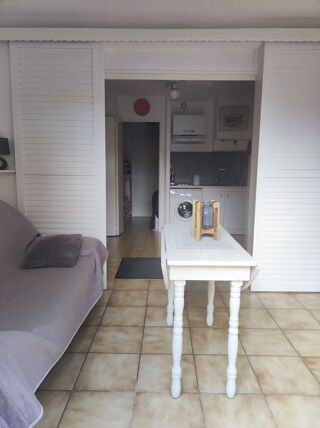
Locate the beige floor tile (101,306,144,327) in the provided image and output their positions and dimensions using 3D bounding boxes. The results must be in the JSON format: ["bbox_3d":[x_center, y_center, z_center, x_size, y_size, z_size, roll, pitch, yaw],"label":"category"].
[{"bbox_3d":[-0.283,0.813,2.455,0.330,0.010,0.330,1,9,1],"label":"beige floor tile"}]

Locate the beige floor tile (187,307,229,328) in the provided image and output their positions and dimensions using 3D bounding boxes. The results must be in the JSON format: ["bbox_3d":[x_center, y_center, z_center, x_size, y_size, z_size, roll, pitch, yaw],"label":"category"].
[{"bbox_3d":[0.387,0.820,2.446,0.330,0.010,0.330,1,9,1],"label":"beige floor tile"}]

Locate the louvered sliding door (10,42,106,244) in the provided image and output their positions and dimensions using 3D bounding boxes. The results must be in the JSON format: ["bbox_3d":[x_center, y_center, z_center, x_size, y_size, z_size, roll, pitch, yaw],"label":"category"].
[{"bbox_3d":[-0.905,-0.379,2.830,0.790,2.200,0.040,1,9,1],"label":"louvered sliding door"}]

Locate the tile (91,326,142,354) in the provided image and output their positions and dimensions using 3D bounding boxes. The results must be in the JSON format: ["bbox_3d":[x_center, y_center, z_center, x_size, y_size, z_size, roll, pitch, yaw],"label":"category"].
[{"bbox_3d":[-0.290,0.870,2.143,0.333,0.010,0.333,1,9,1],"label":"tile"}]

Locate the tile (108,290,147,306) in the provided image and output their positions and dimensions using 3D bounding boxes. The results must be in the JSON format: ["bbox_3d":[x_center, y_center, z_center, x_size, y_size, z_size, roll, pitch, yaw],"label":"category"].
[{"bbox_3d":[-0.281,0.769,2.811,0.333,0.010,0.333,1,9,1],"label":"tile"}]

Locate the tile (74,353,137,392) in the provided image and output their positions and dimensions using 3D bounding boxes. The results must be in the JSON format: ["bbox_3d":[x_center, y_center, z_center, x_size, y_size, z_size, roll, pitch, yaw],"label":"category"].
[{"bbox_3d":[-0.295,0.920,1.808,0.333,0.010,0.333,1,9,1],"label":"tile"}]

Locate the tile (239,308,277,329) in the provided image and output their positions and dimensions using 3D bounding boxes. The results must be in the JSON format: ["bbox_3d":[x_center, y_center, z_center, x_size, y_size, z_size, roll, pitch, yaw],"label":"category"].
[{"bbox_3d":[0.728,0.832,2.465,0.333,0.010,0.333,1,9,1],"label":"tile"}]

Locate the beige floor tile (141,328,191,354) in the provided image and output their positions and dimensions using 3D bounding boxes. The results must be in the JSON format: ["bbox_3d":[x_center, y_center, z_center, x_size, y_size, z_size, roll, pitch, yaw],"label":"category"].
[{"bbox_3d":[0.047,0.867,2.120,0.330,0.010,0.330,1,9,1],"label":"beige floor tile"}]

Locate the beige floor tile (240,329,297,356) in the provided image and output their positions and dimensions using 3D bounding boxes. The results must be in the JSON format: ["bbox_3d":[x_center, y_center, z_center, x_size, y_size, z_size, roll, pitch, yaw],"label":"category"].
[{"bbox_3d":[0.724,0.883,2.130,0.333,0.010,0.333,1,9,1],"label":"beige floor tile"}]

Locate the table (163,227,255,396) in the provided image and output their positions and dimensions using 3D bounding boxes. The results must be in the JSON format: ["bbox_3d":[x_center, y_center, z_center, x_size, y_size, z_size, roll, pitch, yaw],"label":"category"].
[{"bbox_3d":[0.249,0.523,1.946,0.480,0.747,0.926,1,9,1],"label":"table"}]

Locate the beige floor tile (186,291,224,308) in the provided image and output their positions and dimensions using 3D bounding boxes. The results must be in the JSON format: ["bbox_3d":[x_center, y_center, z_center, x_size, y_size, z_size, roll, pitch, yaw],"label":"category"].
[{"bbox_3d":[0.395,0.778,2.803,0.333,0.010,0.333,1,9,1],"label":"beige floor tile"}]

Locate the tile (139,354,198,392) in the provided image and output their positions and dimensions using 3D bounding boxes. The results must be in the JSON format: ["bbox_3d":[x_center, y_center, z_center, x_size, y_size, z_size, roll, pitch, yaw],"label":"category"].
[{"bbox_3d":[0.042,0.917,1.788,0.330,0.010,0.330,1,9,1],"label":"tile"}]

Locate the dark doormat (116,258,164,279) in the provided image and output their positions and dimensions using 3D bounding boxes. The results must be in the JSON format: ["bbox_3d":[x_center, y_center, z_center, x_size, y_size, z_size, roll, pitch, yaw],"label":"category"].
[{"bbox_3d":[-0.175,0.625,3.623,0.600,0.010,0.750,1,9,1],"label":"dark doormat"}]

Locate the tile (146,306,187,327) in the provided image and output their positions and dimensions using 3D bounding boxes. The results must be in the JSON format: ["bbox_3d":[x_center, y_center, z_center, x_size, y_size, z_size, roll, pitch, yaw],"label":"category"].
[{"bbox_3d":[0.052,0.816,2.451,0.330,0.010,0.330,1,9,1],"label":"tile"}]

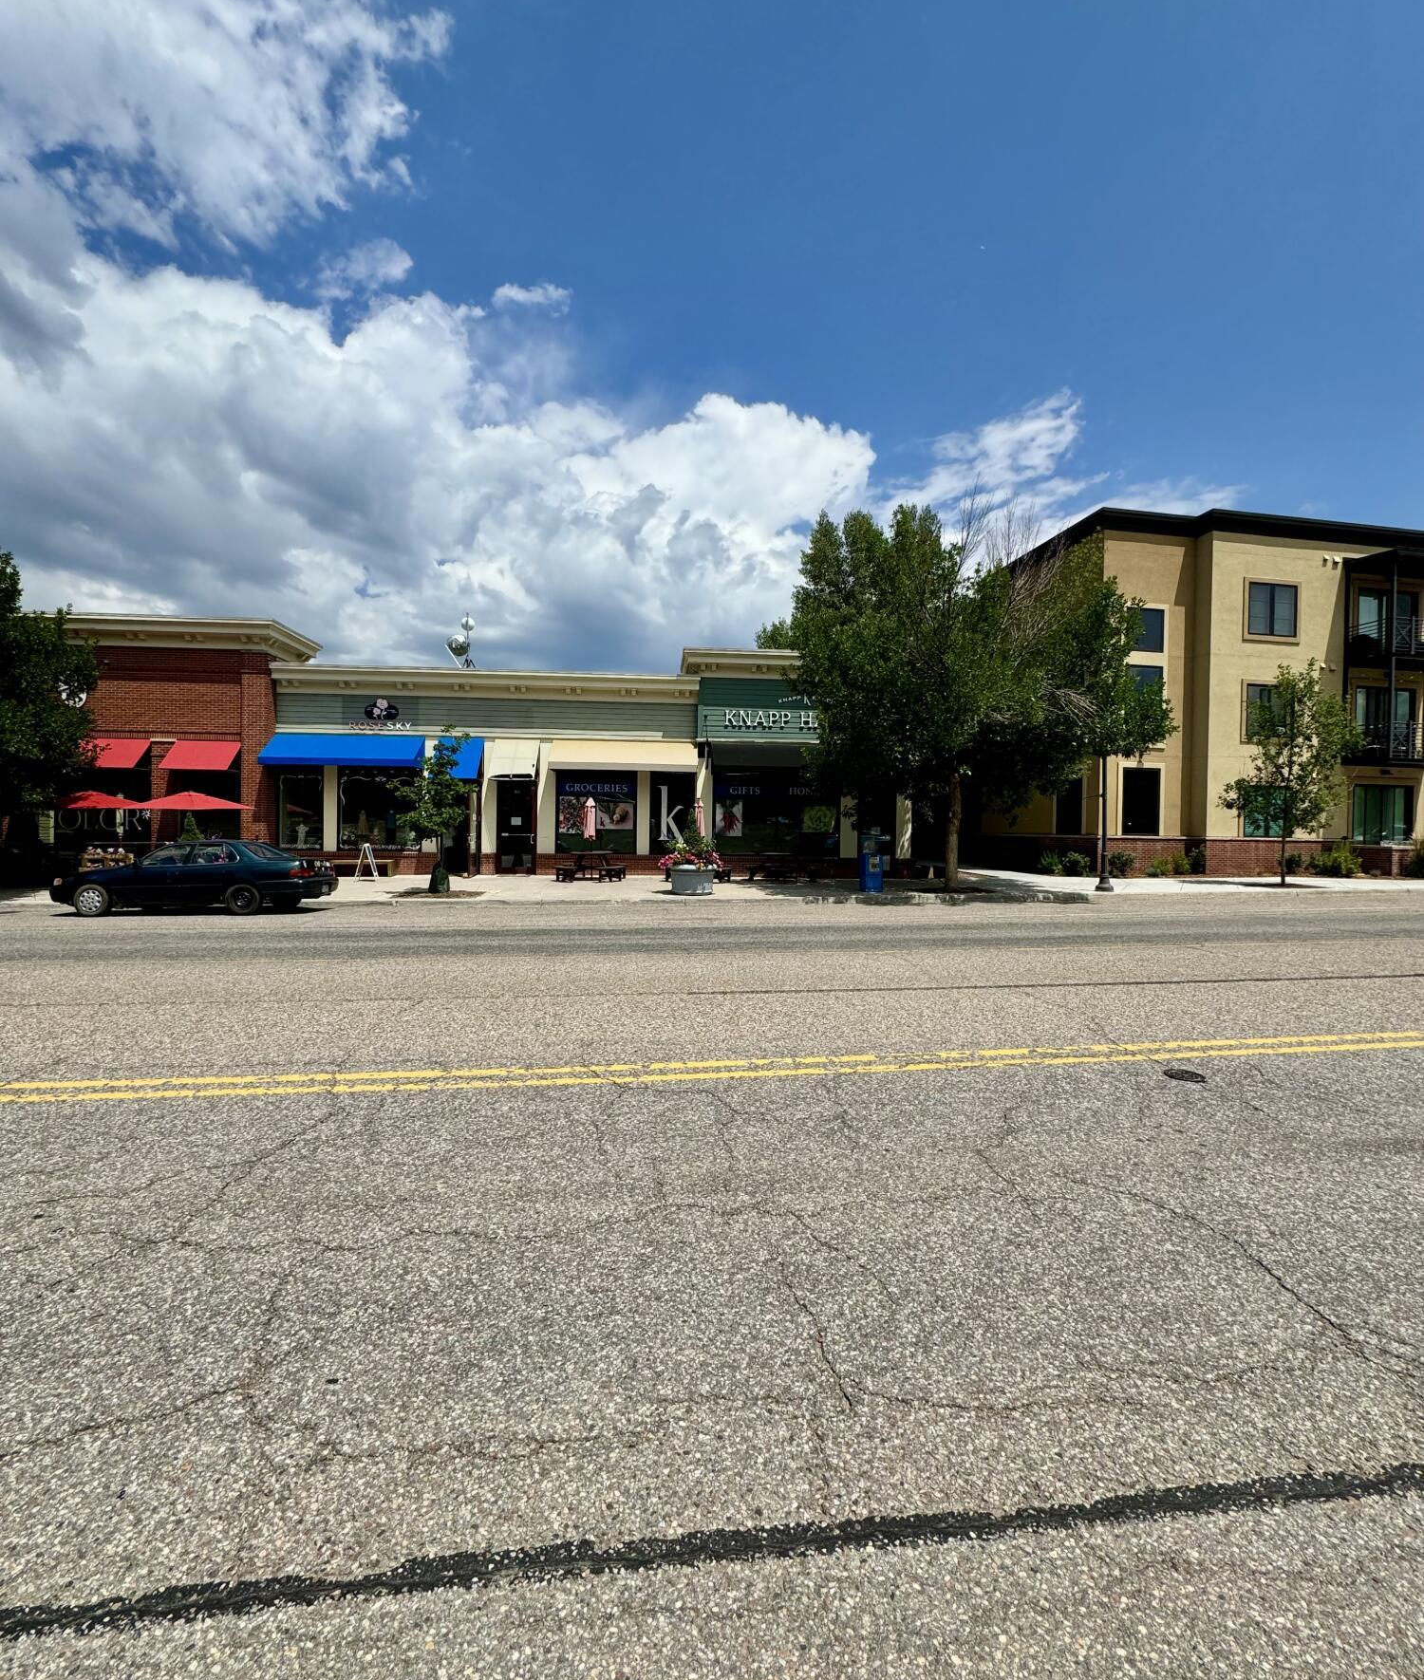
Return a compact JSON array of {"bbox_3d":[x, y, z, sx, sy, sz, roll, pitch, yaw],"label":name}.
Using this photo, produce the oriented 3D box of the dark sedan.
[{"bbox_3d":[-9.734,0.667,14.669,4.720,1.410,1.750,0,0,-4],"label":"dark sedan"}]

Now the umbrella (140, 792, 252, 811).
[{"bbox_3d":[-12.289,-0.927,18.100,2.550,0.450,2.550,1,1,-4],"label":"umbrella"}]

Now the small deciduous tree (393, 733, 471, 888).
[{"bbox_3d":[-6.155,-0.655,16.950,1.750,3.640,1.750,1,1,-4],"label":"small deciduous tree"}]

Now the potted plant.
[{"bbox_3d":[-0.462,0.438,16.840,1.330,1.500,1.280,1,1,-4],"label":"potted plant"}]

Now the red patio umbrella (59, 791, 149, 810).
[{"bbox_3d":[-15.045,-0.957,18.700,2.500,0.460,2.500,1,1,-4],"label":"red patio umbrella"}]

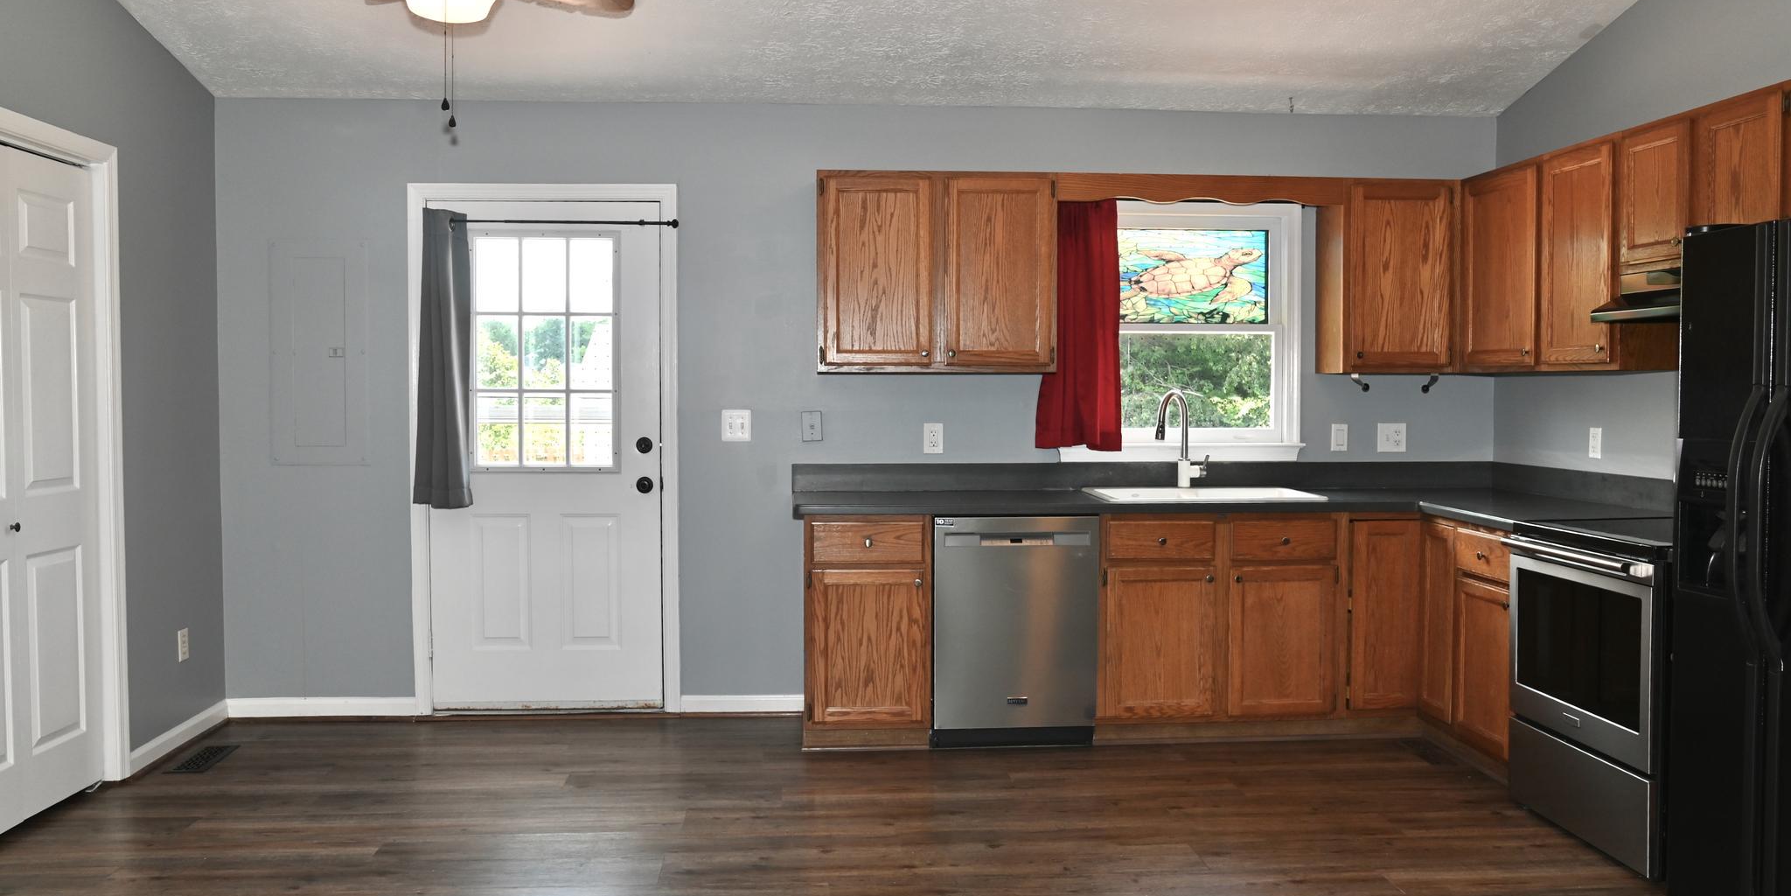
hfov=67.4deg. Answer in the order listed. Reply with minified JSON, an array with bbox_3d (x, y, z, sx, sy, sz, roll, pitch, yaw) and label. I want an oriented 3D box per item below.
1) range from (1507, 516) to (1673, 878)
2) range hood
[{"bbox_3d":[2.310,0.704,3.996,0.664,0.910,0.755,0,3,-4],"label":"range"},{"bbox_3d":[2.459,-0.466,3.966,0.425,0.155,0.750,0,2,-5],"label":"range hood"}]

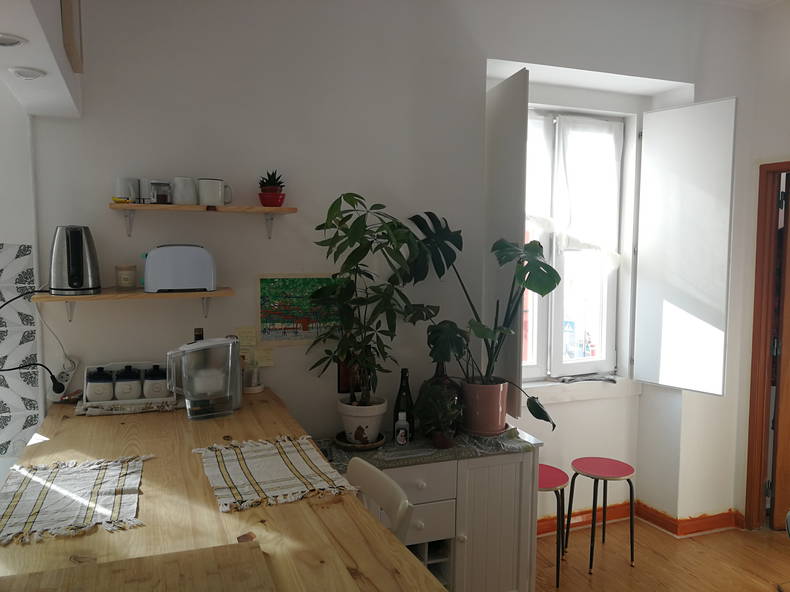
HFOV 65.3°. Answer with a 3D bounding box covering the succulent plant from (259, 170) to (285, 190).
[{"bbox_3d":[-0.449,-0.417,2.241,0.095,0.080,0.095,-2,4,-22],"label":"succulent plant"}]

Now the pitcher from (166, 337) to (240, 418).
[{"bbox_3d":[-0.612,0.256,1.986,0.228,0.248,0.113,-2,5,-22],"label":"pitcher"}]

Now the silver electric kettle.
[{"bbox_3d":[-1.056,-0.117,2.037,0.165,0.228,0.189,-2,5,-27],"label":"silver electric kettle"}]

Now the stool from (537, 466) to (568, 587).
[{"bbox_3d":[0.665,1.077,2.905,0.315,0.464,0.315,-2,5,-22],"label":"stool"}]

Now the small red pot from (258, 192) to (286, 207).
[{"bbox_3d":[-0.450,-0.348,2.245,0.098,0.054,0.098,0,4,0],"label":"small red pot"}]

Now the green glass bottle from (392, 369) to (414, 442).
[{"bbox_3d":[0.030,0.423,2.434,0.090,0.285,0.090,0,4,0],"label":"green glass bottle"}]

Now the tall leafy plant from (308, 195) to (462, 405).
[{"bbox_3d":[-0.048,0.013,2.343,0.540,0.770,0.400,-2,4,-22],"label":"tall leafy plant"}]

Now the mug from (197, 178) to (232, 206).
[{"bbox_3d":[-0.625,-0.356,2.144,0.116,0.099,0.087,-2,5,-22],"label":"mug"}]

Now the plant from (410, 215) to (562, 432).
[{"bbox_3d":[0.367,0.115,2.461,0.623,0.866,0.410,-2,5,-22],"label":"plant"}]

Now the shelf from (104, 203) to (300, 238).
[{"bbox_3d":[-0.673,-0.259,2.194,0.615,0.103,0.204,-2,4,-22],"label":"shelf"}]

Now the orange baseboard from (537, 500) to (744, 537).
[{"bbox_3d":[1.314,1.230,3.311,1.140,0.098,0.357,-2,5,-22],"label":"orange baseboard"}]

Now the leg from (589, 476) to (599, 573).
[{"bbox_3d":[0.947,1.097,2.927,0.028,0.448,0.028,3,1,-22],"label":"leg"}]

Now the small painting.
[{"bbox_3d":[-0.349,0.054,2.449,0.384,0.284,0.012,-2,4,-22],"label":"small painting"}]

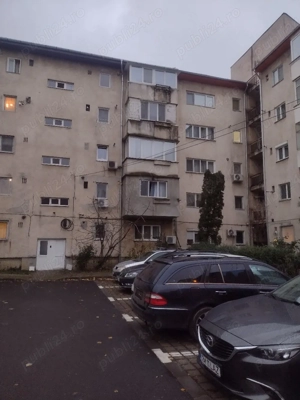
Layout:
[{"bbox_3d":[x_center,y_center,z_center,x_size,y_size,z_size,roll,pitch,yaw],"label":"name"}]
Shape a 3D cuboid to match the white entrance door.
[{"bbox_3d":[-6.257,3.474,19.858,1.729,1.948,0.150,3,-8,-17],"label":"white entrance door"}]

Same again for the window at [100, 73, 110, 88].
[{"bbox_3d":[-3.228,-8.581,22.434,0.775,1.007,0.150,3,-8,-18],"label":"window"}]

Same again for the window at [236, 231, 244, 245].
[{"bbox_3d":[6.987,2.903,24.215,0.707,1.021,0.150,3,-8,-18],"label":"window"}]

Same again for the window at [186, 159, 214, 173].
[{"bbox_3d":[3.914,-2.564,23.927,2.428,1.037,0.150,3,-8,-17],"label":"window"}]

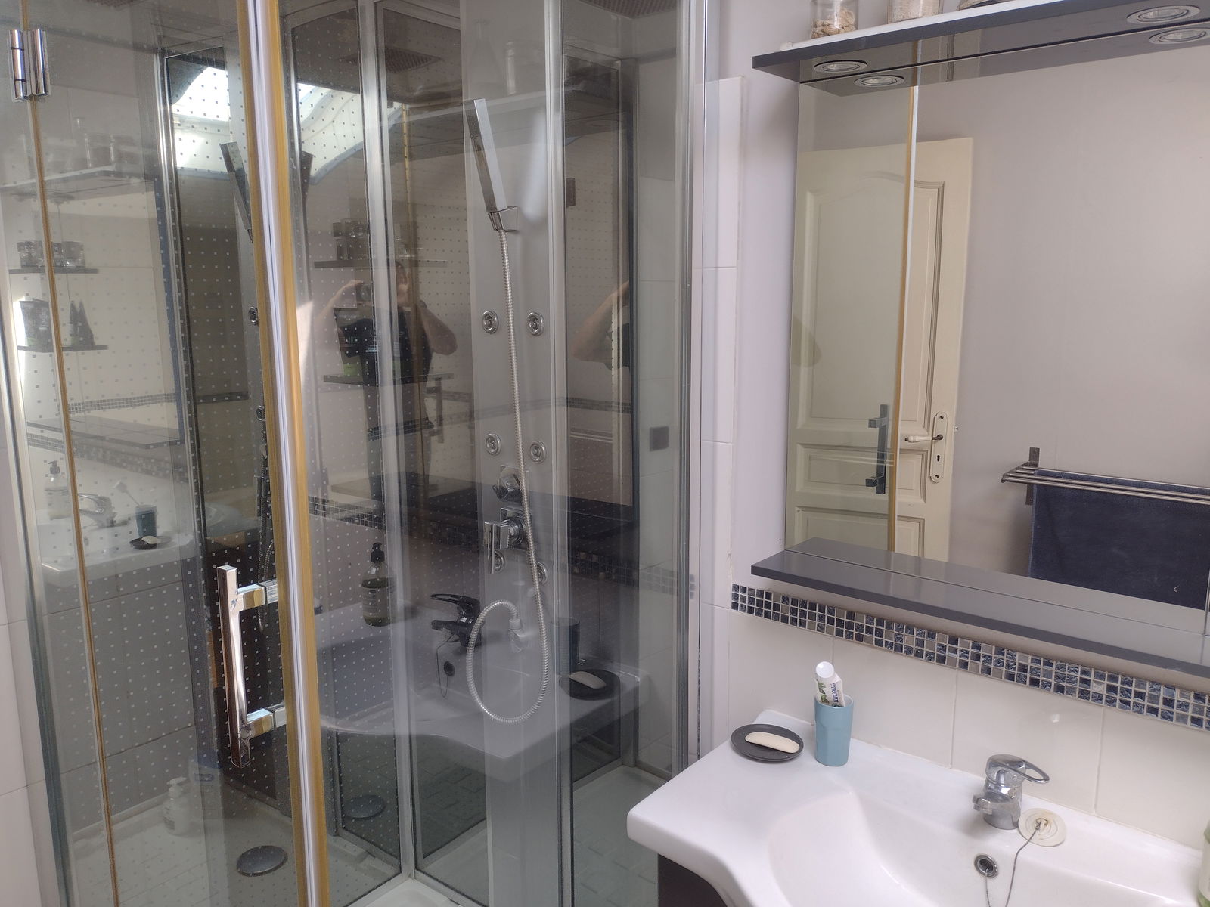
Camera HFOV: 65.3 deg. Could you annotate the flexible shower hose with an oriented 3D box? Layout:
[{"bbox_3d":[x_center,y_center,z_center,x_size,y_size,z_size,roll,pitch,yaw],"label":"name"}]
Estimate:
[{"bbox_3d":[-0.200,0.068,1.816,0.225,0.975,0.090,8,13,40],"label":"flexible shower hose"}]

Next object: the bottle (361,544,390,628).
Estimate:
[{"bbox_3d":[-0.499,0.281,2.057,0.070,0.182,0.070,1,10,5],"label":"bottle"}]

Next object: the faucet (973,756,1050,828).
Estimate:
[{"bbox_3d":[0.536,0.467,1.247,0.095,0.106,0.140,8,13,40],"label":"faucet"}]

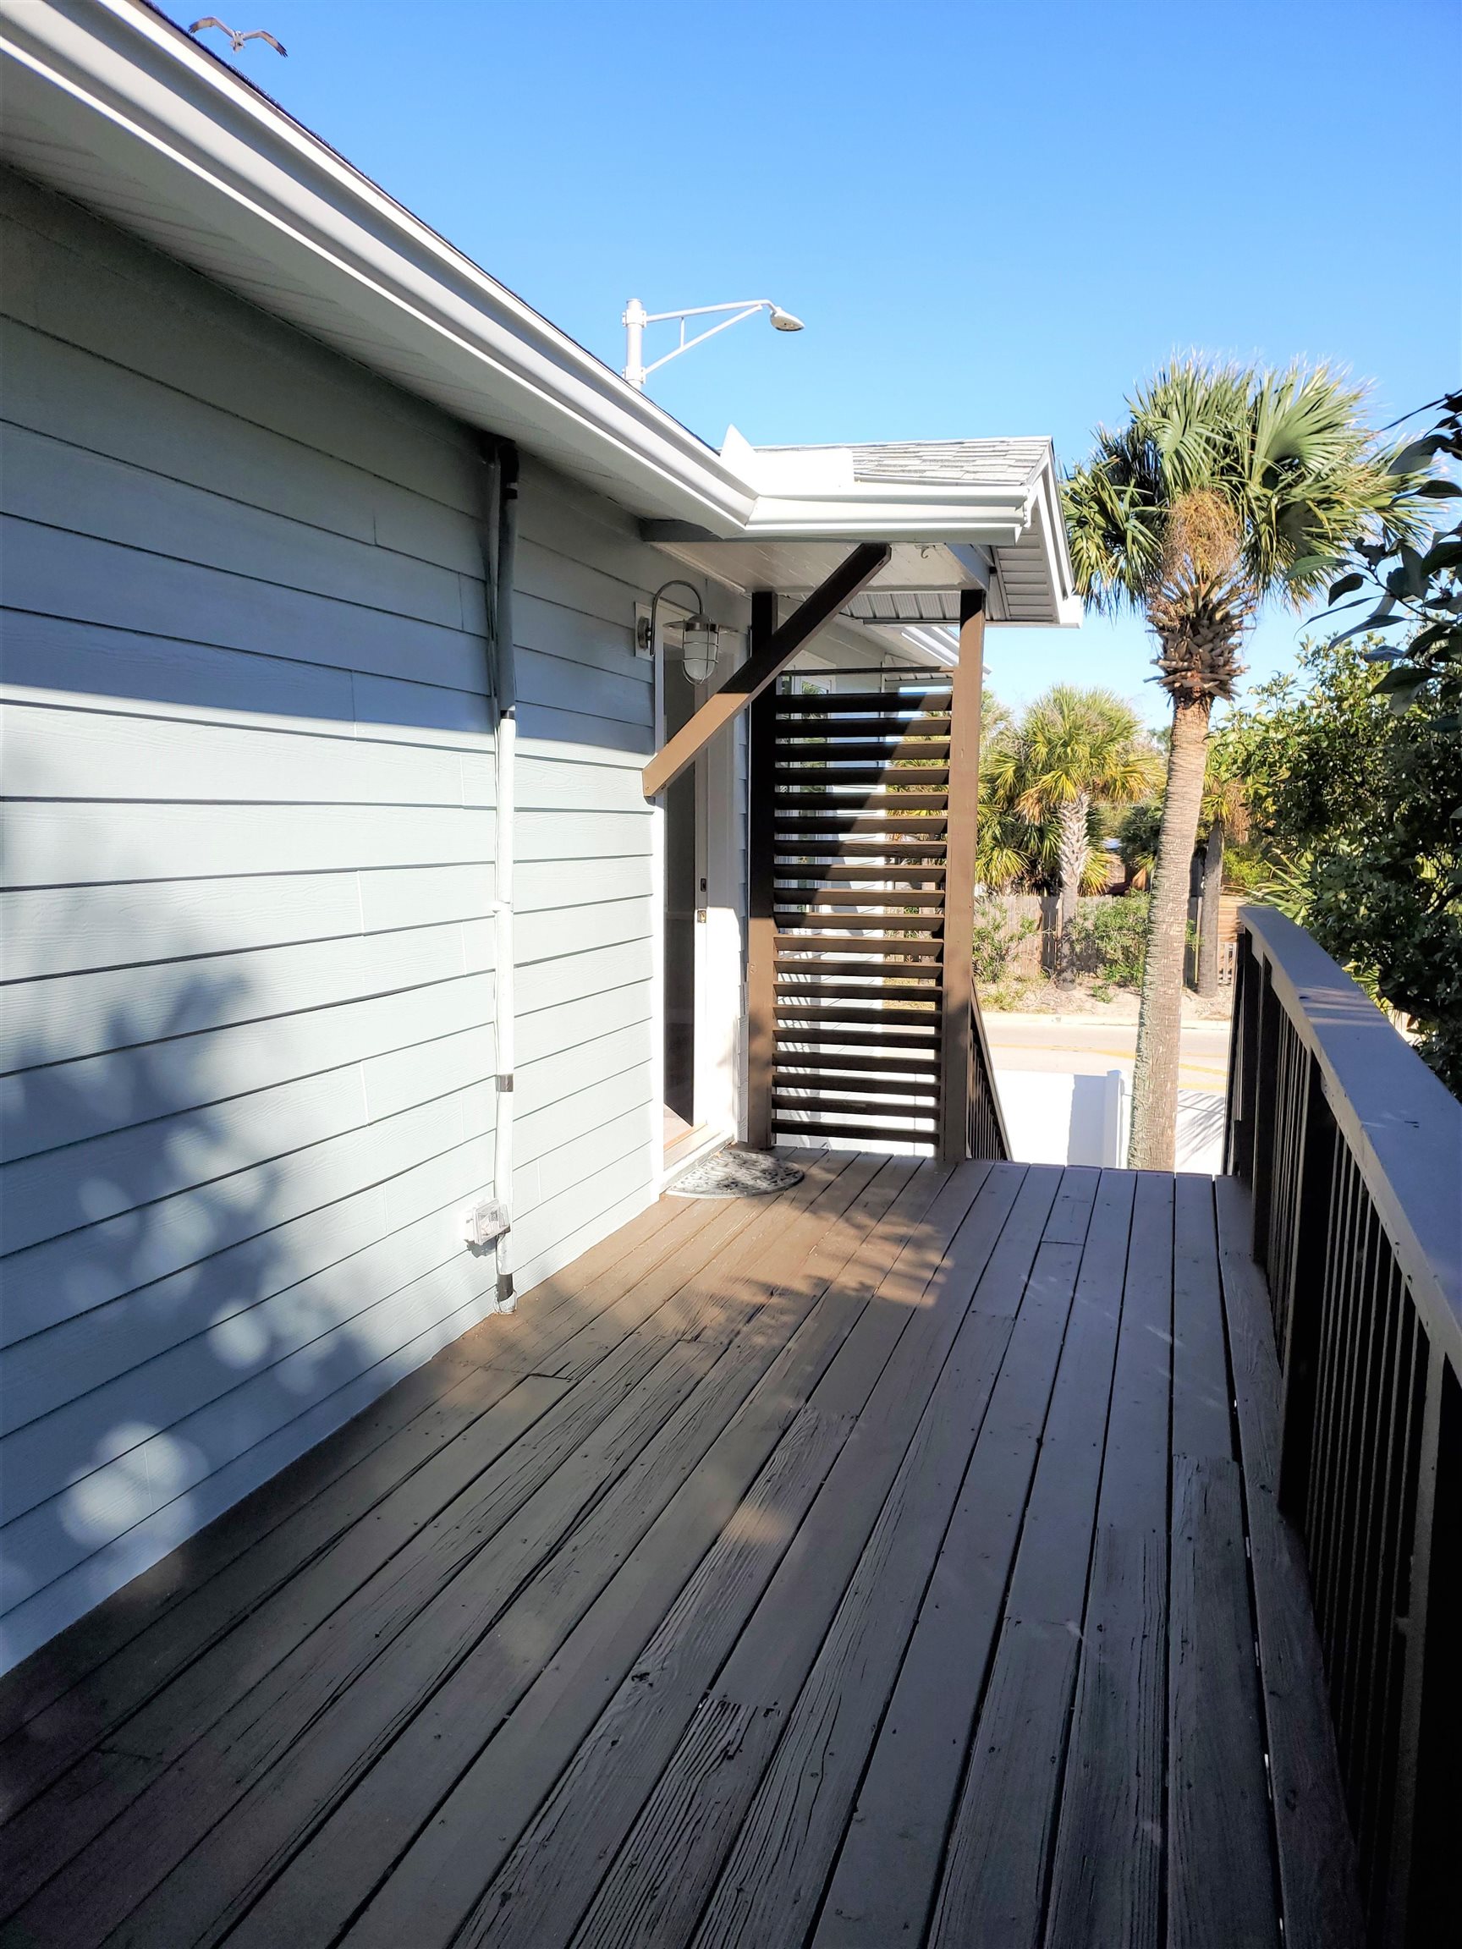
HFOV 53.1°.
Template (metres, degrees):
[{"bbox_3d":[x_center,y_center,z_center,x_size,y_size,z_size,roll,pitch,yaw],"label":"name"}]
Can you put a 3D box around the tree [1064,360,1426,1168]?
[{"bbox_3d":[3.799,-0.833,11.151,2.900,7.400,2.900,2,6,17],"label":"tree"}]

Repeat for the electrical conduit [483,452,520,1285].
[{"bbox_3d":[-0.640,-0.248,4.134,0.065,2.490,0.065,2,6,17],"label":"electrical conduit"}]

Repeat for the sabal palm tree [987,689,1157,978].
[{"bbox_3d":[7.168,-2.897,31.140,3.600,6.382,3.600,2,6,17],"label":"sabal palm tree"}]

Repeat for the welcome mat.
[{"bbox_3d":[0.072,0.813,5.909,0.440,0.013,0.785,2,6,17],"label":"welcome mat"}]

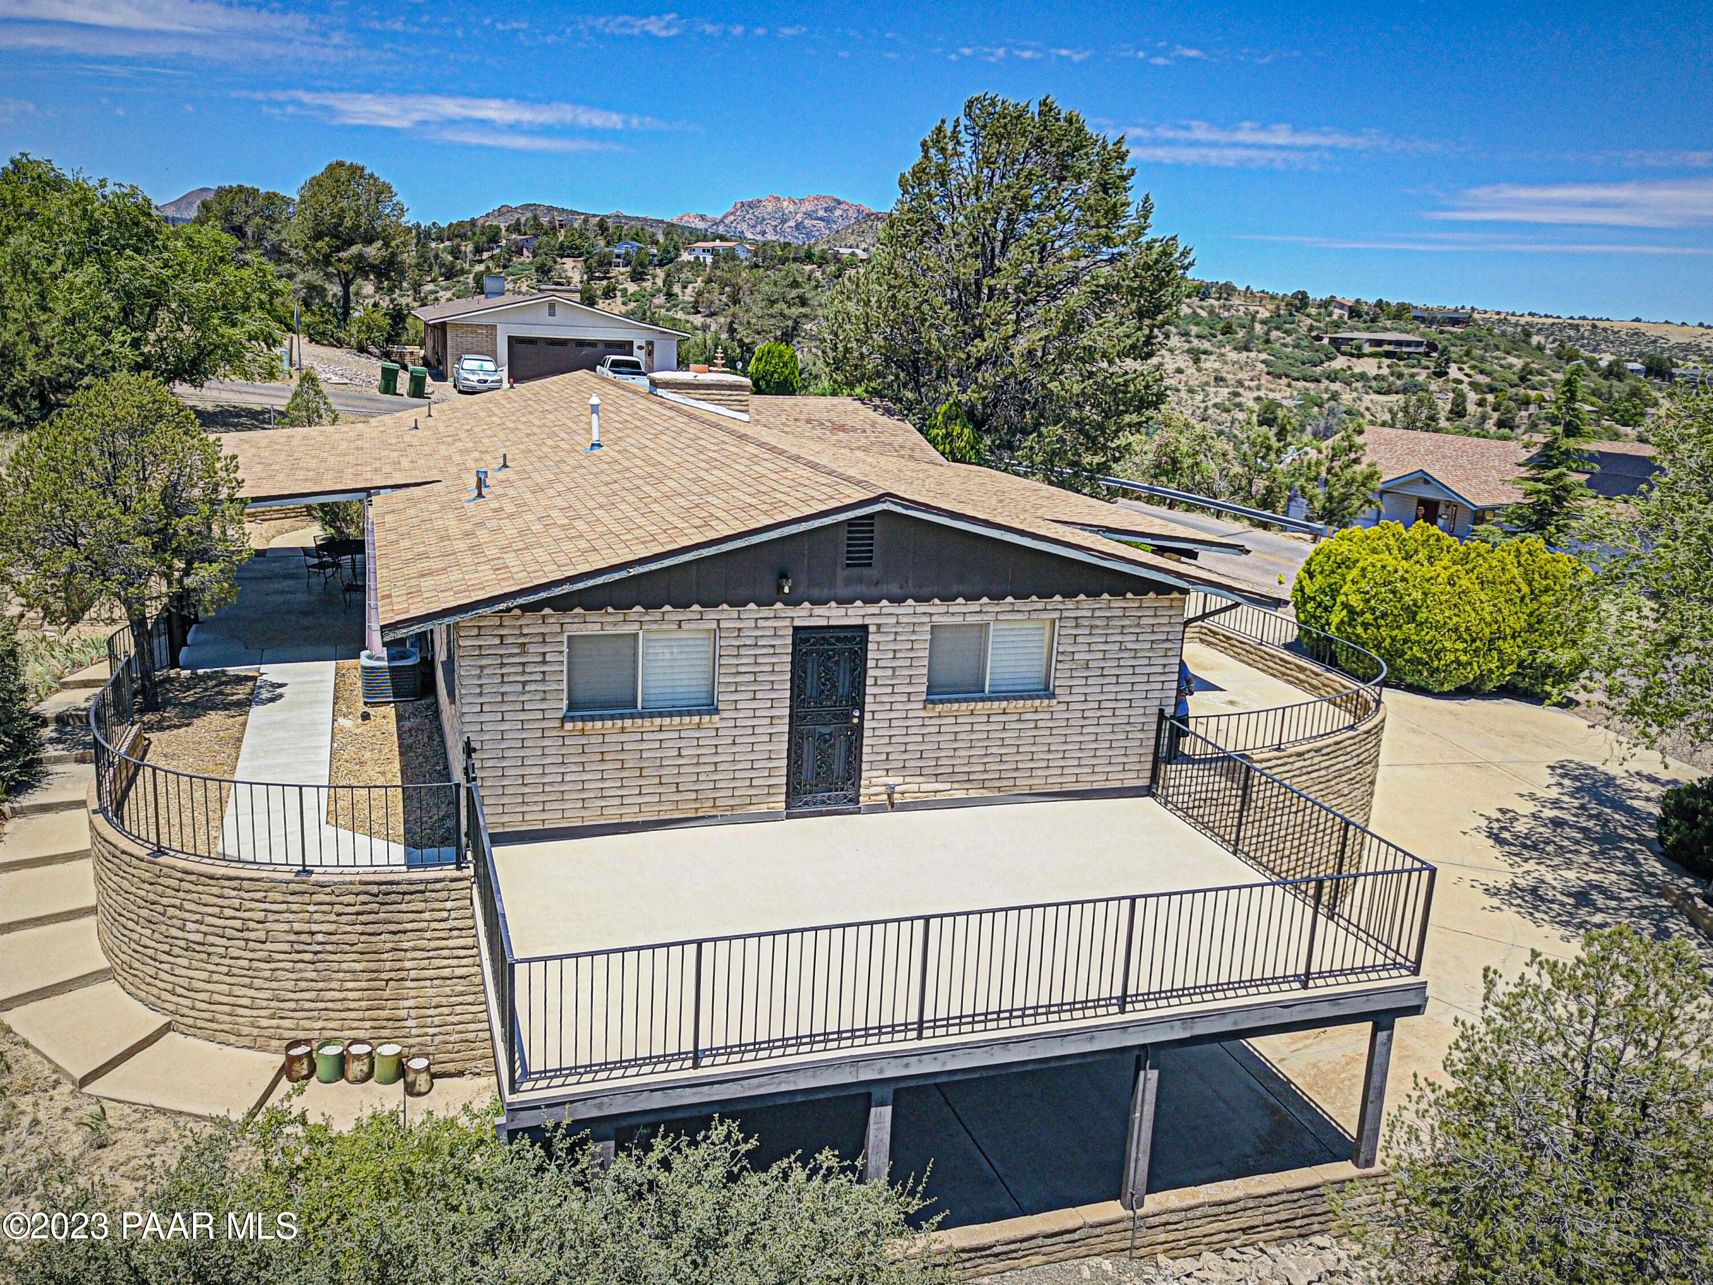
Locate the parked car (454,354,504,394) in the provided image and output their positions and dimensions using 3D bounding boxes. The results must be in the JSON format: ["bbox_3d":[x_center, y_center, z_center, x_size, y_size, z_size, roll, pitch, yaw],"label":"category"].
[{"bbox_3d":[-15.130,-10.709,51.350,1.800,1.450,4.600,-3,15,-20],"label":"parked car"}]

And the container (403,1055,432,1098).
[{"bbox_3d":[-4.096,4.069,12.062,0.241,0.295,0.241,-2,15,-19],"label":"container"}]

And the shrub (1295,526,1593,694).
[{"bbox_3d":[12.819,-0.775,28.195,6.100,3.350,3.100,3,14,-2],"label":"shrub"}]

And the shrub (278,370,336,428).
[{"bbox_3d":[-14.500,-6.414,34.000,1.500,1.650,1.500,3,14,0],"label":"shrub"}]

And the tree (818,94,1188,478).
[{"bbox_3d":[4.250,-9.687,37.000,10.500,11.700,10.000,3,14,0],"label":"tree"}]

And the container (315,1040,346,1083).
[{"bbox_3d":[-5.030,4.020,12.330,0.237,0.327,0.237,-2,15,-18],"label":"container"}]

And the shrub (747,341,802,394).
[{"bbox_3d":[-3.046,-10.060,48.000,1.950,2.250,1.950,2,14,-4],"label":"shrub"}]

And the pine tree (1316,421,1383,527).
[{"bbox_3d":[16.628,-5.520,43.500,2.500,4.000,2.400,8,15,20],"label":"pine tree"}]

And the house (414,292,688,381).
[{"bbox_3d":[-14.700,-14.520,61.200,11.600,3.950,8.500,-3,15,-20],"label":"house"}]

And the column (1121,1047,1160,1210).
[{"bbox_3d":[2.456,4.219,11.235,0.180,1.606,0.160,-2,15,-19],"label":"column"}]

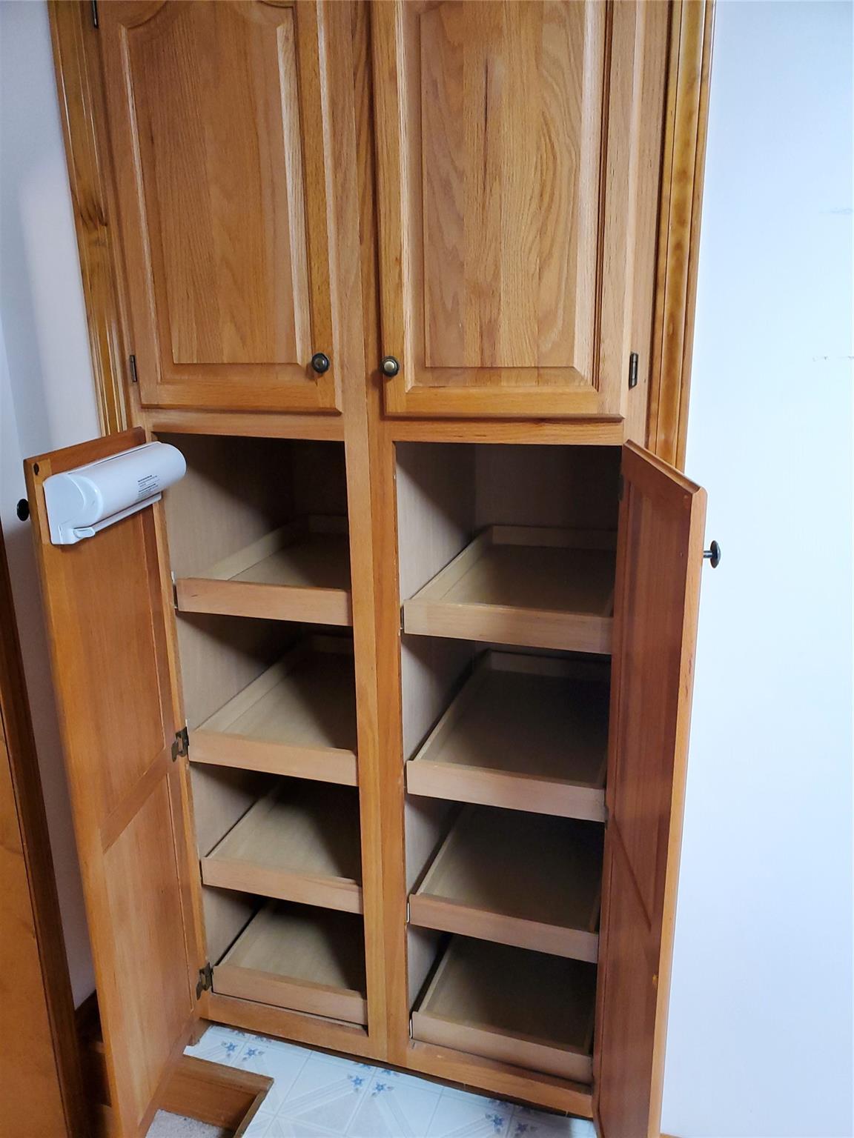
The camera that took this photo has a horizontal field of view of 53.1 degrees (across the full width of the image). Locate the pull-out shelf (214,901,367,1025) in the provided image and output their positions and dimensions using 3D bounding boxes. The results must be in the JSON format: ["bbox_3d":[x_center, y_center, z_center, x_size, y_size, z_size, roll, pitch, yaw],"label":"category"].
[{"bbox_3d":[-0.202,0.807,2.030,0.350,0.062,0.573,4,17,17],"label":"pull-out shelf"}]

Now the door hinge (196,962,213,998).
[{"bbox_3d":[-0.465,0.857,1.784,0.025,0.065,0.050,4,17,17],"label":"door hinge"}]

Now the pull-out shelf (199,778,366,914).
[{"bbox_3d":[-0.205,0.551,1.956,0.350,0.062,0.573,4,17,17],"label":"pull-out shelf"}]

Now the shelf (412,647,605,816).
[{"bbox_3d":[0.217,0.310,1.749,0.350,0.062,0.573,4,17,17],"label":"shelf"}]

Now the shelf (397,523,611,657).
[{"bbox_3d":[0.213,0.016,1.665,0.350,0.062,0.573,4,17,17],"label":"shelf"}]

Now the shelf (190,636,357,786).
[{"bbox_3d":[-0.209,0.283,1.879,0.350,0.062,0.573,4,17,17],"label":"shelf"}]

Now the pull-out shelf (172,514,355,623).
[{"bbox_3d":[-0.214,-0.018,1.794,0.350,0.062,0.573,4,17,17],"label":"pull-out shelf"}]

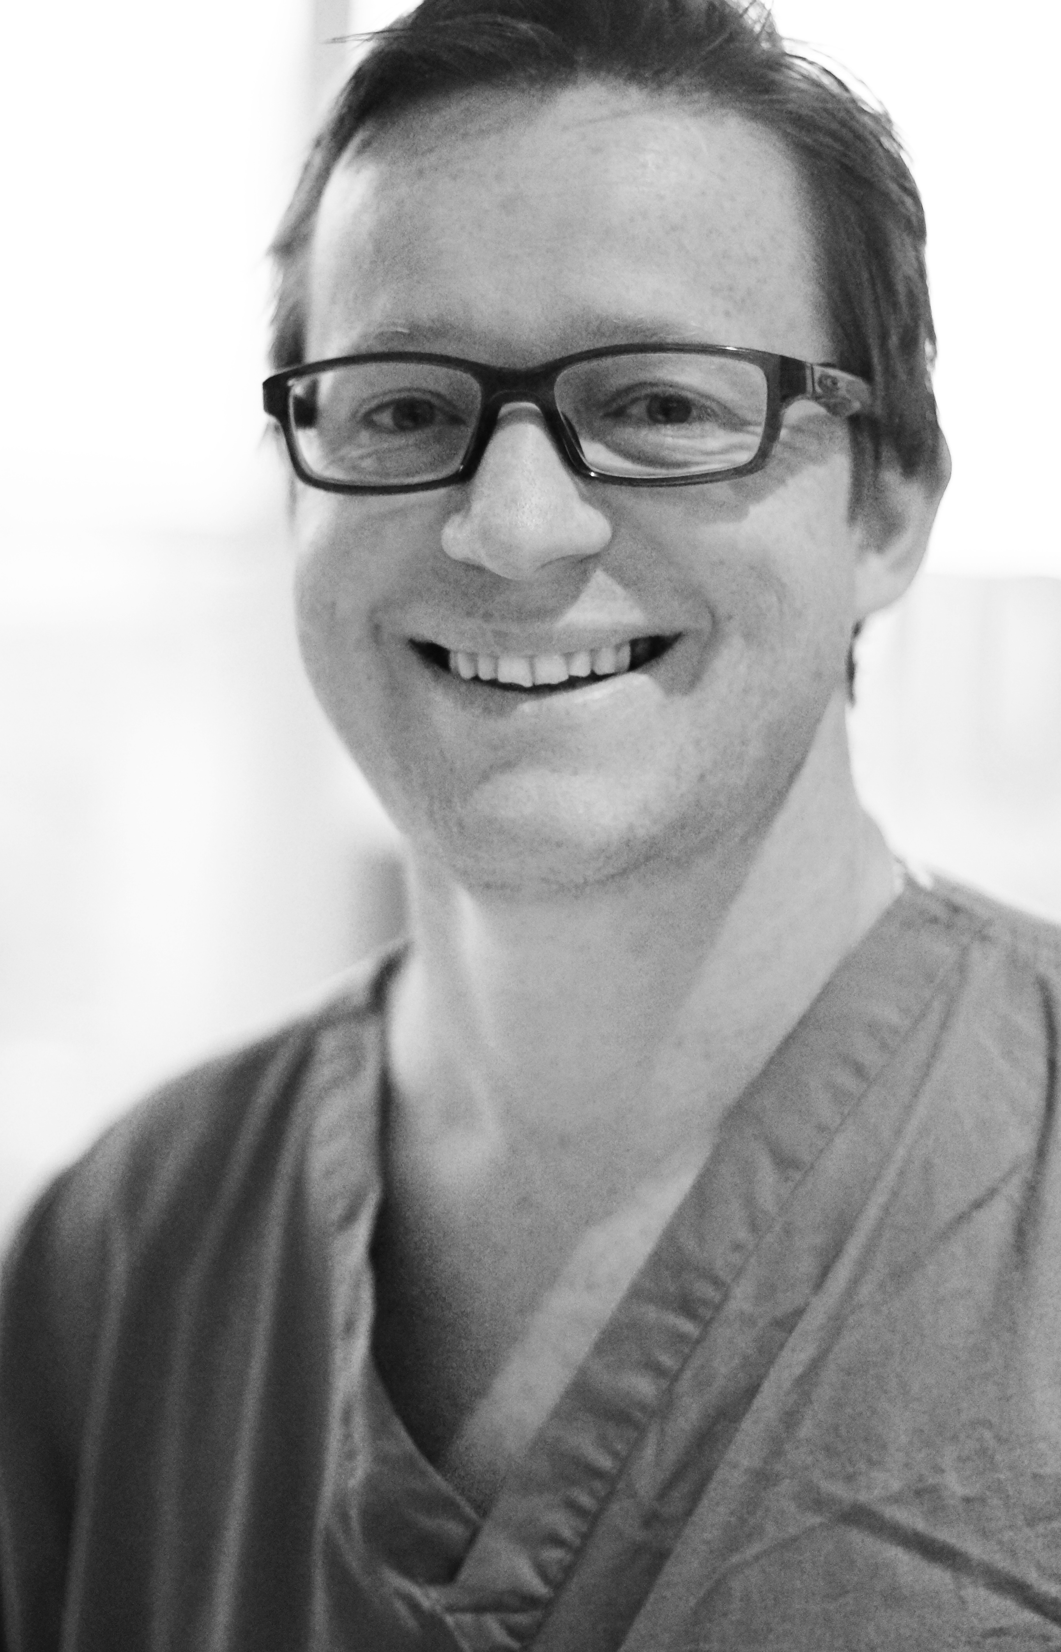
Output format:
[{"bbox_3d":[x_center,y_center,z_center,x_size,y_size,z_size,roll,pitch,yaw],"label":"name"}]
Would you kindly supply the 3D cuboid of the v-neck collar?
[{"bbox_3d":[0.023,0.102,0.900,0.188,0.200,0.155,-2,1,24],"label":"v-neck collar"}]

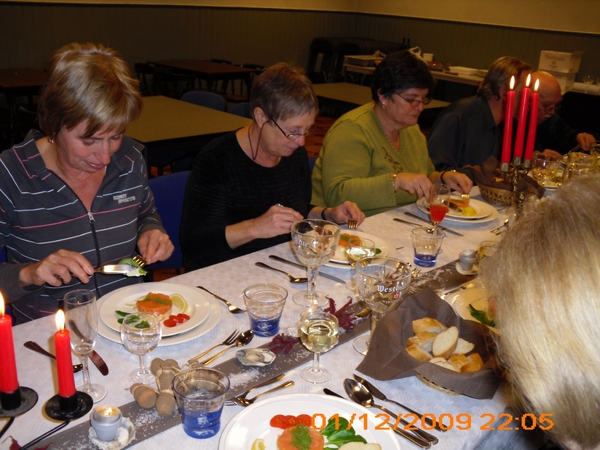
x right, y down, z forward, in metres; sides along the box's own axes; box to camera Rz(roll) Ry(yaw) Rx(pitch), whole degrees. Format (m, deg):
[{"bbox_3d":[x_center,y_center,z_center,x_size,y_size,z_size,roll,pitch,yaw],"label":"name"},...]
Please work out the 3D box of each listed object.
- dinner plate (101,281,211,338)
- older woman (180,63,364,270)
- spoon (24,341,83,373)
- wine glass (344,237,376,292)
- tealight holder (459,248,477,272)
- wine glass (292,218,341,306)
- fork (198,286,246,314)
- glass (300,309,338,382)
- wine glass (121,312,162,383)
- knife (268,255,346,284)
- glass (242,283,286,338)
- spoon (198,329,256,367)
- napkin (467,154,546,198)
[{"bbox_3d":[-0.300,0.183,1.304,0.227,0.024,0.227,-2,21,-13],"label":"dinner plate"},{"bbox_3d":[-0.121,0.137,1.888,0.510,1.220,0.640,-16,28,-42],"label":"older woman"},{"bbox_3d":[-0.457,0.241,1.153,0.155,0.018,0.035,13,22,23],"label":"spoon"},{"bbox_3d":[0.146,0.094,1.502,0.071,0.120,0.071,4,20,0],"label":"wine glass"},{"bbox_3d":[0.446,0.094,1.659,0.046,0.047,0.046,4,20,0],"label":"tealight holder"},{"bbox_3d":[0.031,0.091,1.403,0.108,0.171,0.108,3,20,1],"label":"wine glass"},{"bbox_3d":[-0.178,0.167,1.401,0.164,0.018,0.022,19,25,36],"label":"fork"},{"bbox_3d":[0.031,0.213,1.091,0.066,0.118,0.066,3,22,-1],"label":"glass"},{"bbox_3d":[-0.276,0.219,1.097,0.072,0.118,0.072,-3,21,-15],"label":"wine glass"},{"bbox_3d":[0.015,0.106,1.504,0.225,0.010,0.020,17,26,32],"label":"knife"},{"bbox_3d":[-0.067,0.172,1.230,0.087,0.081,0.087,3,22,-1],"label":"glass"},{"bbox_3d":[-0.140,0.237,1.209,0.032,0.018,0.162,16,24,32],"label":"spoon"},{"bbox_3d":[0.731,-0.174,2.240,0.280,0.120,0.250,4,20,0],"label":"napkin"}]

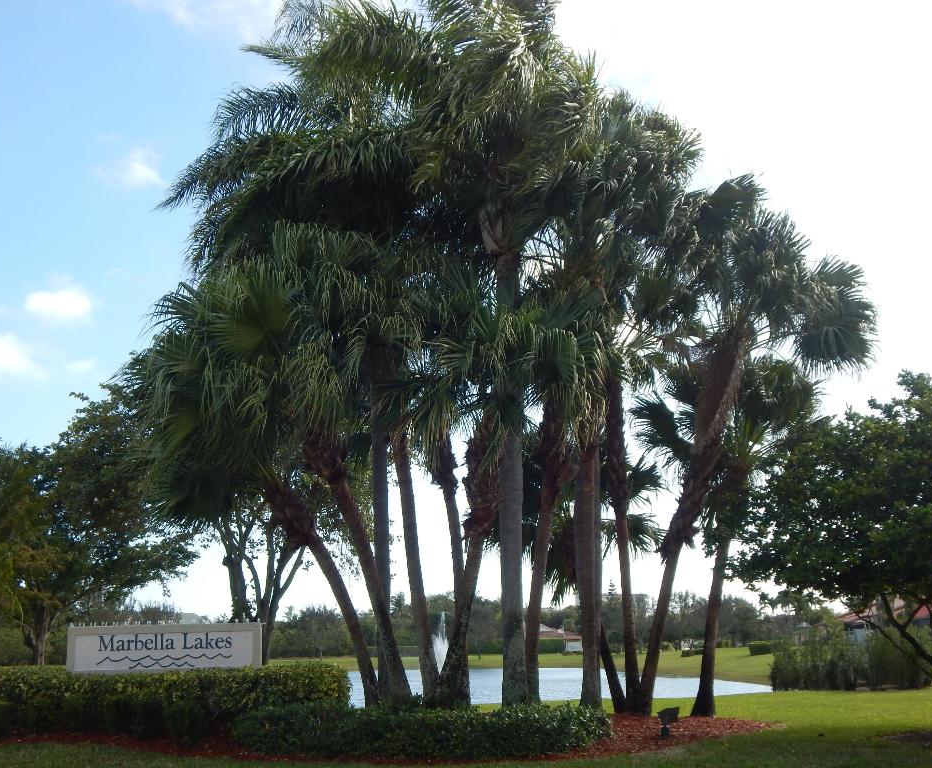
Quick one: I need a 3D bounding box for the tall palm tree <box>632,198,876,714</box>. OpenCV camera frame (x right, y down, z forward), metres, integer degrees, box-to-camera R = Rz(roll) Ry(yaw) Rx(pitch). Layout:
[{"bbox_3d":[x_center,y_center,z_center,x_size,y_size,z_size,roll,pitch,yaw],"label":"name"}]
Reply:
[{"bbox_3d":[5.783,1.121,22.295,5.217,10.308,4.200,-1,-13,0],"label":"tall palm tree"}]

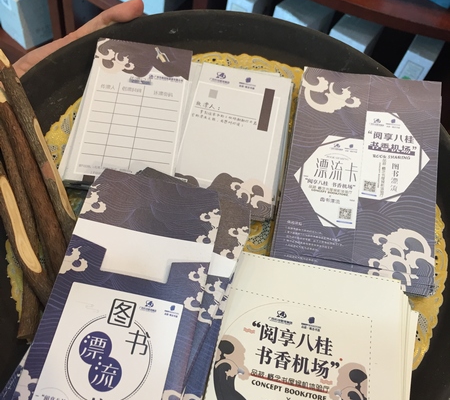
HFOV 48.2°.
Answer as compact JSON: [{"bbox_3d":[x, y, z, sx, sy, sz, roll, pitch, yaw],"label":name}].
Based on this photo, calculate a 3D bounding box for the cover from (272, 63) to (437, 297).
[{"bbox_3d":[0.121,-0.027,0.446,0.128,0.018,0.199,9,65,9],"label":"cover"}]

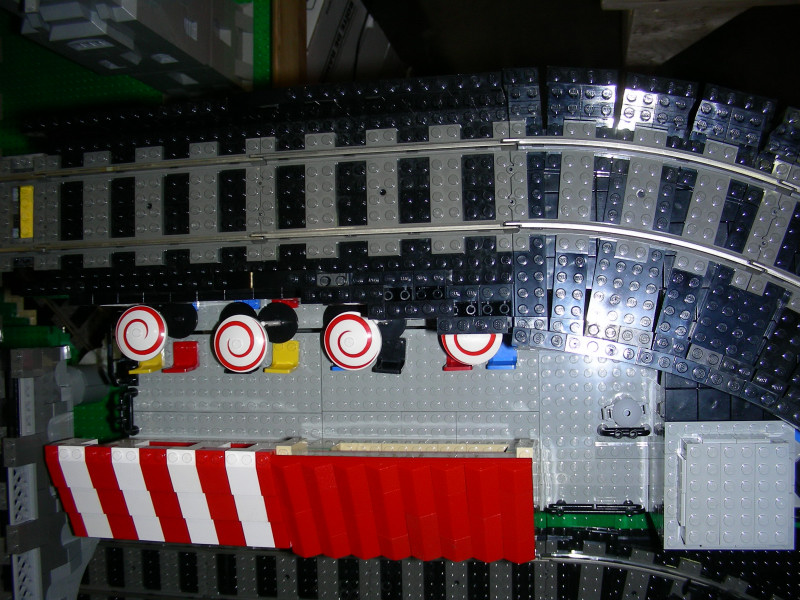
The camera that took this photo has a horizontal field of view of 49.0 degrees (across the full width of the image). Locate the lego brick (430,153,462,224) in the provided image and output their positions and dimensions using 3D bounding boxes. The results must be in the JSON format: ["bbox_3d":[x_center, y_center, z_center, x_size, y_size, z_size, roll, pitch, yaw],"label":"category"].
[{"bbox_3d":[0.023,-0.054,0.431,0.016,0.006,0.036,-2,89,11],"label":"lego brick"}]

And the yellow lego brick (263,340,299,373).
[{"bbox_3d":[-0.070,0.033,0.515,0.016,0.018,0.018,-2,89,11],"label":"yellow lego brick"}]

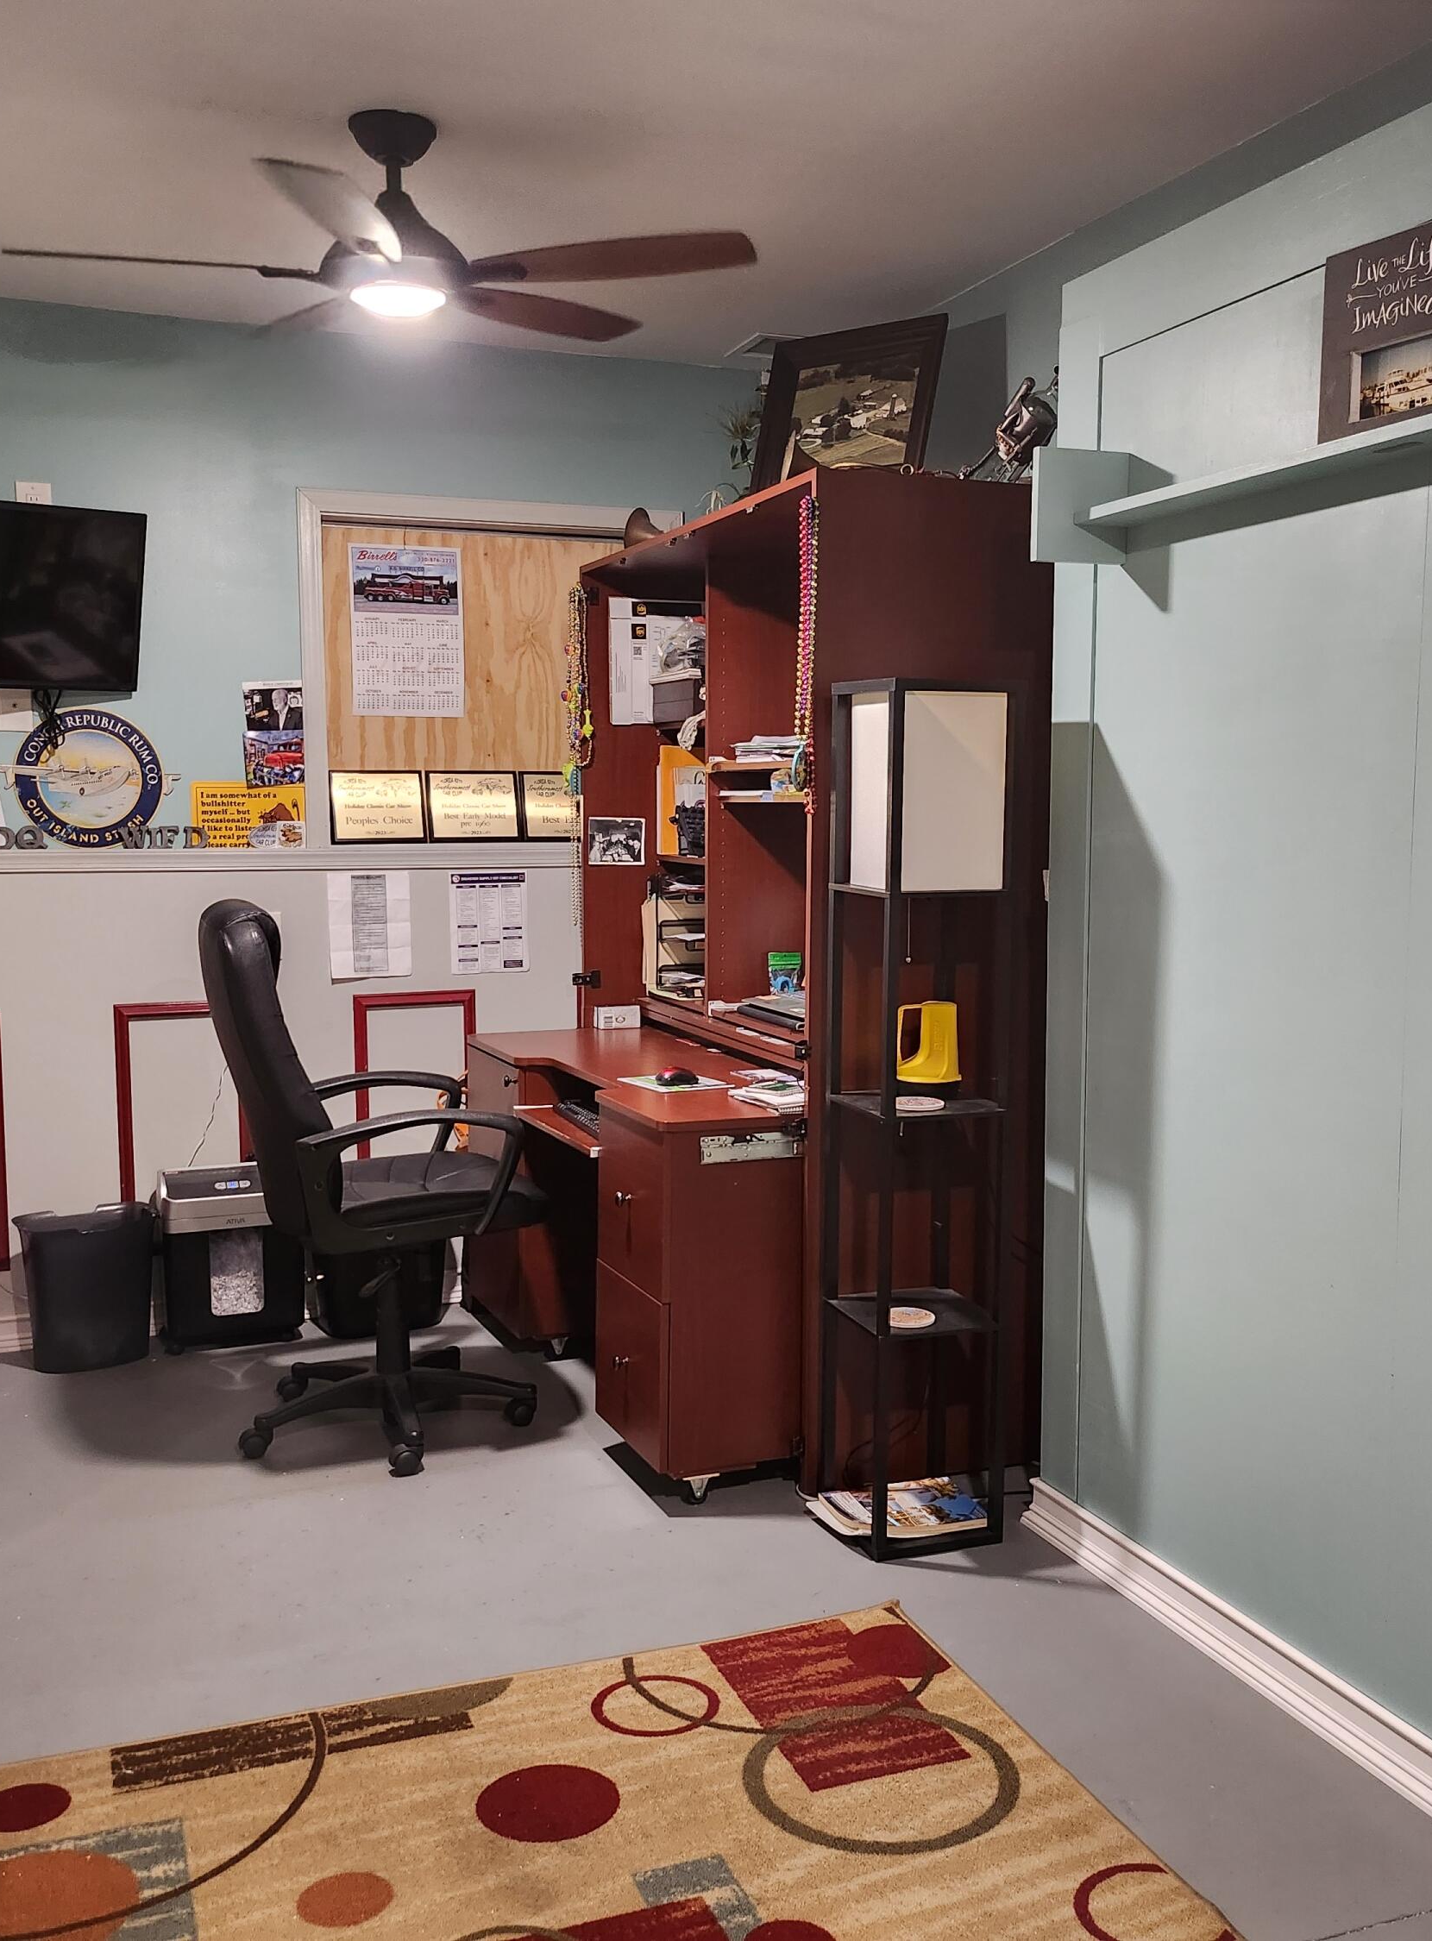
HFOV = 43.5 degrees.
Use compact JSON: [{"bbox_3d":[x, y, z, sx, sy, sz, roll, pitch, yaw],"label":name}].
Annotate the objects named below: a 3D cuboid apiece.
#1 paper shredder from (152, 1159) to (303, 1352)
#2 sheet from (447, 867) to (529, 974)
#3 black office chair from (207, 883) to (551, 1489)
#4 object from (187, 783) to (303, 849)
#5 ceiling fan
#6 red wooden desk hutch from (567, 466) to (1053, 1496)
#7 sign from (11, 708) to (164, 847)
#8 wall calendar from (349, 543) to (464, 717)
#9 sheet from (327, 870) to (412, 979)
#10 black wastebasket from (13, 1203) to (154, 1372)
[{"bbox_3d":[-1.256,0.744,4.670,0.345,0.430,0.235,-2,6,-21],"label":"paper shredder"},{"bbox_3d":[-0.631,-0.135,4.997,0.216,0.279,0.005,-2,6,-21],"label":"sheet"},{"bbox_3d":[-0.745,0.428,3.992,0.740,1.180,0.650,-3,6,-24],"label":"black office chair"},{"bbox_3d":[-1.250,-0.401,4.797,0.305,0.205,0.010,-2,6,-21],"label":"object"},{"bbox_3d":[-0.576,-1.344,3.217,1.280,0.335,1.280,-2,6,-21],"label":"ceiling fan"},{"bbox_3d":[0.200,-0.026,4.311,0.620,2.010,1.505,-2,6,-21],"label":"red wooden desk hutch"},{"bbox_3d":[-1.554,-0.478,4.456,0.360,0.345,0.025,-2,3,-21],"label":"sign"},{"bbox_3d":[-0.811,-0.894,4.737,0.288,0.440,0.010,-2,6,-21],"label":"wall calendar"},{"bbox_3d":[-0.913,-0.119,4.754,0.214,0.280,0.008,-2,6,-21],"label":"sheet"},{"bbox_3d":[-1.557,0.787,4.438,0.325,0.370,0.235,-2,6,-21],"label":"black wastebasket"}]

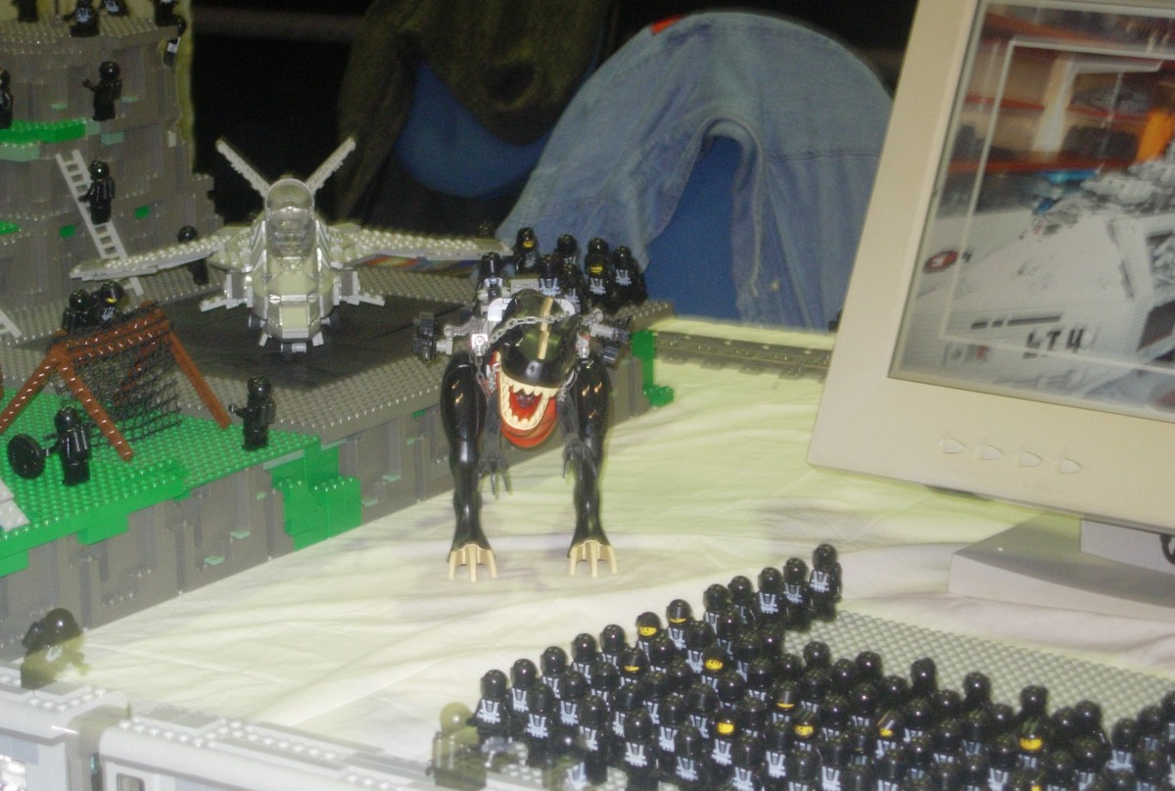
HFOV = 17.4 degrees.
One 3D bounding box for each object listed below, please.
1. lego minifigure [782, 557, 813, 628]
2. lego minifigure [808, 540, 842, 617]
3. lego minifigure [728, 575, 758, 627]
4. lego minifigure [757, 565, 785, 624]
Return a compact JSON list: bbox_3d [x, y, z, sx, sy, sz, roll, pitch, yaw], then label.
[{"bbox_3d":[0.116,0.110,2.125,0.024,0.042,0.014,10,18,38],"label":"lego minifigure"},{"bbox_3d":[0.133,0.104,2.146,0.024,0.042,0.014,10,18,38],"label":"lego minifigure"},{"bbox_3d":[0.084,0.118,2.095,0.024,0.042,0.014,10,18,38],"label":"lego minifigure"},{"bbox_3d":[0.101,0.114,2.108,0.024,0.042,0.014,10,18,38],"label":"lego minifigure"}]

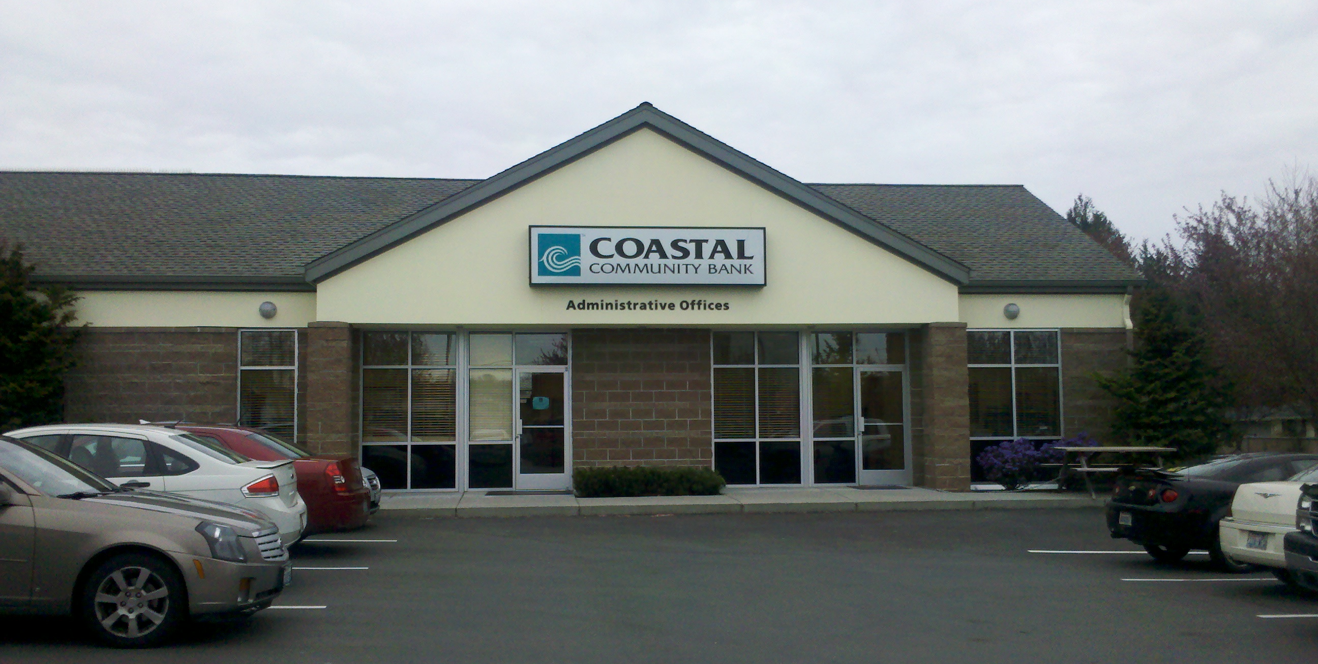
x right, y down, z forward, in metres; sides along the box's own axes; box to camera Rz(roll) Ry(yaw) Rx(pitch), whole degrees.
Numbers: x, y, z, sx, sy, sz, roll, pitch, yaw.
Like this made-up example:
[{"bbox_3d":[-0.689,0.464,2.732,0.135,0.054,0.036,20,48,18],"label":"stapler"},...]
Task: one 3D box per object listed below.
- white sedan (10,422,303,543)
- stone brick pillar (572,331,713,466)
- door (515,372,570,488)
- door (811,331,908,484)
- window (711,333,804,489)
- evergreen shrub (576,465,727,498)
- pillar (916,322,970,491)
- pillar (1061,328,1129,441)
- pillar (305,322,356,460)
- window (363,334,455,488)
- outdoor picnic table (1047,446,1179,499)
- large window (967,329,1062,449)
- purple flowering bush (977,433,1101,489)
[{"bbox_3d":[-5.891,1.696,10.733,4.440,1.490,1.730,0,-4,-8],"label":"white sedan"},{"bbox_3d":[-0.318,1.330,18.522,2.471,2.755,0.300,0,-4,-5],"label":"stone brick pillar"},{"bbox_3d":[-2.034,1.700,18.276,0.920,2.130,0.100,0,-4,-6],"label":"door"},{"bbox_3d":[3.636,1.381,18.913,1.820,2.780,0.120,0,-4,-6],"label":"door"},{"bbox_3d":[1.733,1.360,18.620,1.653,2.736,0.140,0,-4,-5],"label":"window"},{"bbox_3d":[-0.179,2.493,17.684,2.560,0.470,0.900,0,-4,-6],"label":"evergreen shrub"},{"bbox_3d":[5.105,1.333,18.647,0.651,2.941,0.580,0,-4,-5],"label":"pillar"},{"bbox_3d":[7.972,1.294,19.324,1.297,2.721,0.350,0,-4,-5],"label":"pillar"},{"bbox_3d":[-5.291,1.288,16.935,0.640,2.860,0.630,0,-4,-6],"label":"pillar"},{"bbox_3d":[-4.289,1.359,18.058,1.650,2.714,0.140,0,-4,-5],"label":"window"},{"bbox_3d":[7.580,2.309,17.484,1.850,0.760,1.500,0,-4,-1],"label":"outdoor picnic table"},{"bbox_3d":[6.446,1.281,19.066,1.781,2.653,0.140,0,-4,-5],"label":"large window"},{"bbox_3d":[6.665,2.275,18.383,2.100,0.980,1.150,0,-4,-6],"label":"purple flowering bush"}]

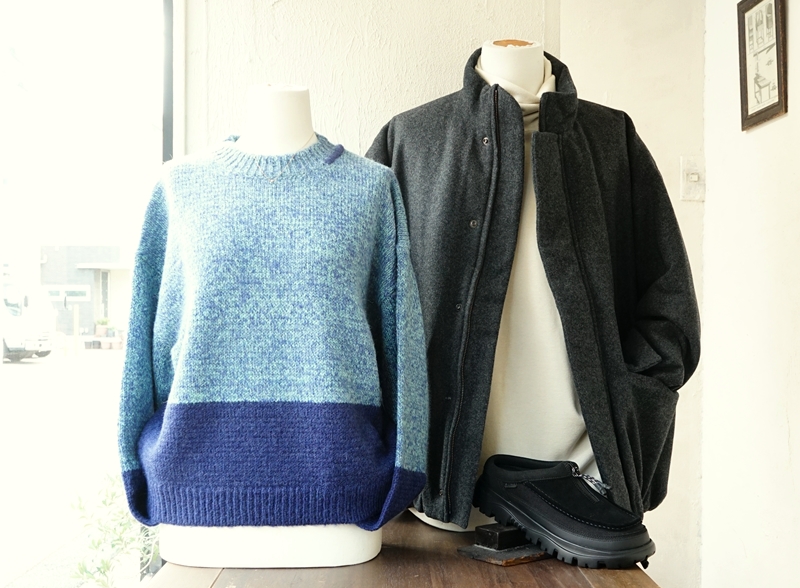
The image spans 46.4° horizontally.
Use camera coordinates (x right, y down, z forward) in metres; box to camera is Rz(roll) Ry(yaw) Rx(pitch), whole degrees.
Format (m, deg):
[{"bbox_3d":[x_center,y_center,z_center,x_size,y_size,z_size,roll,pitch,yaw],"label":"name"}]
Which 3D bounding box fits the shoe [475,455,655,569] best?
[{"bbox_3d":[0.245,0.325,1.390,0.280,0.112,0.105,15,4,21],"label":"shoe"}]

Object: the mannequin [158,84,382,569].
[{"bbox_3d":[-0.200,0.035,1.450,0.360,0.720,0.235,0,-1,-2],"label":"mannequin"}]

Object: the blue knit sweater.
[{"bbox_3d":[-0.200,0.049,1.480,0.485,0.595,0.270,0,-1,-4],"label":"blue knit sweater"}]

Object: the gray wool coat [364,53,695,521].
[{"bbox_3d":[0.216,-0.030,1.700,0.590,0.845,0.310,1,-1,-14],"label":"gray wool coat"}]

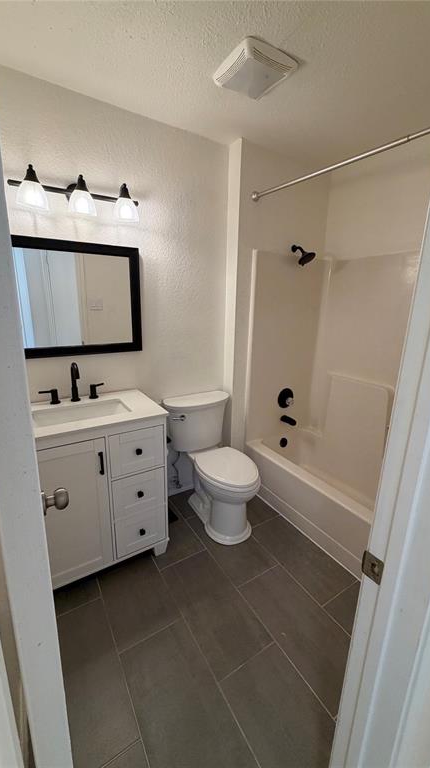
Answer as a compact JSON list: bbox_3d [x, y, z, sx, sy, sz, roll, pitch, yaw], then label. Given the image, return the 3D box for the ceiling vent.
[{"bbox_3d":[0.177,-1.367,1.376,0.260,0.040,0.255,-8,17,-30],"label":"ceiling vent"}]

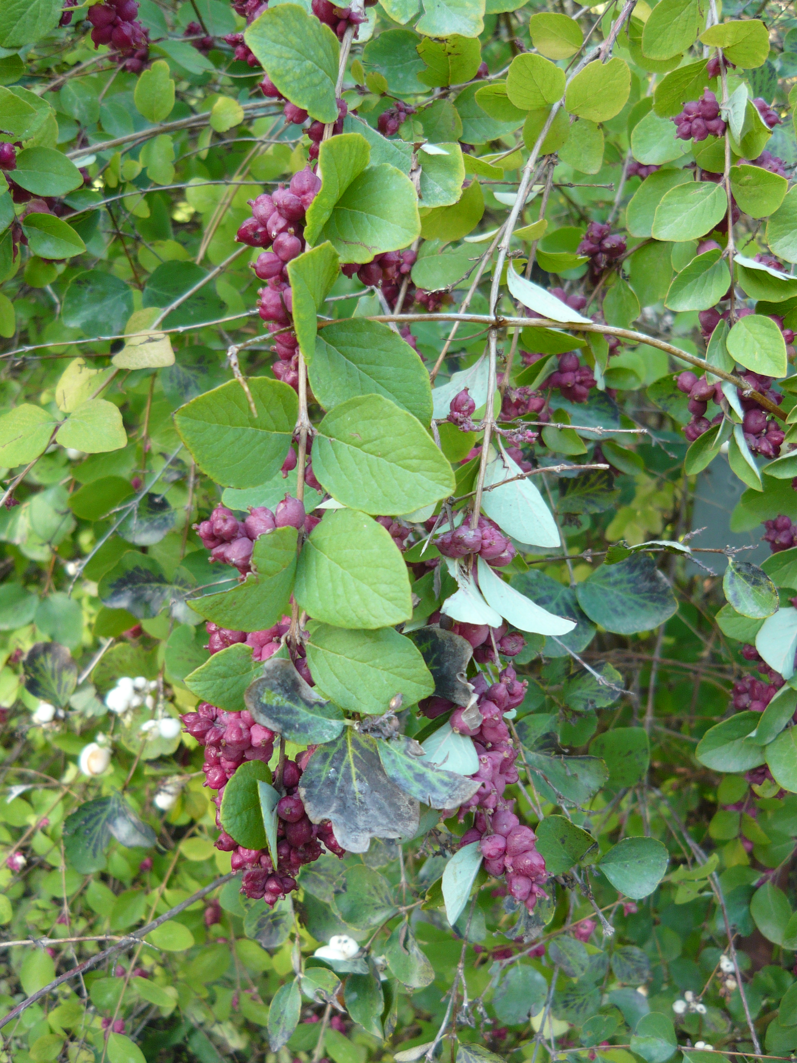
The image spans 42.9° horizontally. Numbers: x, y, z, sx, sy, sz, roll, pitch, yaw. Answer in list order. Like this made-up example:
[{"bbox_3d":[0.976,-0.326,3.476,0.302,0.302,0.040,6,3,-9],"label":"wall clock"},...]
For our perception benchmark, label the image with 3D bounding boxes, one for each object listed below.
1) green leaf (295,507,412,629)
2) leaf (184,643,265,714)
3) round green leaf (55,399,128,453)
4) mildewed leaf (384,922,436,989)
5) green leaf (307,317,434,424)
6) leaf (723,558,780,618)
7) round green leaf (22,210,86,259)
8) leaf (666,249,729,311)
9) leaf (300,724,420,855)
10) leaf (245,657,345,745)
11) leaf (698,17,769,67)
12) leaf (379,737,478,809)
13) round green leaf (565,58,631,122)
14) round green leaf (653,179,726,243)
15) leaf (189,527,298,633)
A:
[{"bbox_3d":[-0.013,0.015,0.329,0.043,0.037,0.009,37,-17,6],"label":"green leaf"},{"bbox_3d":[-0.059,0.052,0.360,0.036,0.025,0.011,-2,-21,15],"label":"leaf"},{"bbox_3d":[-0.137,-0.046,0.452,0.032,0.026,0.006,20,-24,3],"label":"round green leaf"},{"bbox_3d":[0.005,0.206,0.493,0.024,0.030,0.007,-9,-16,-15],"label":"mildewed leaf"},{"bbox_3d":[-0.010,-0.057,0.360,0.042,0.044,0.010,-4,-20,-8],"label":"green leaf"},{"bbox_3d":[0.150,0.025,0.430,0.020,0.029,0.005,-34,-13,-12],"label":"leaf"},{"bbox_3d":[-0.143,-0.122,0.420,0.032,0.009,0.021,25,61,11],"label":"round green leaf"},{"bbox_3d":[0.124,-0.104,0.420,0.023,0.036,0.007,44,-11,19],"label":"leaf"},{"bbox_3d":[-0.014,0.083,0.330,0.037,0.039,0.012,-8,-14,-5],"label":"leaf"},{"bbox_3d":[-0.032,0.052,0.310,0.032,0.024,0.008,19,-20,4],"label":"leaf"},{"bbox_3d":[0.180,-0.255,0.530,0.032,0.030,0.015,-33,-12,-8],"label":"leaf"},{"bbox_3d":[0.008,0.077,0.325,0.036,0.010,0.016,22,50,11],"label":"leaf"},{"bbox_3d":[0.079,-0.172,0.395,0.033,0.024,0.007,-36,-17,-12],"label":"round green leaf"},{"bbox_3d":[0.146,-0.161,0.510,0.045,0.025,0.009,-31,-17,0],"label":"round green leaf"},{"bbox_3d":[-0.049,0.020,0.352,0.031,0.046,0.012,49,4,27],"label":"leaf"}]

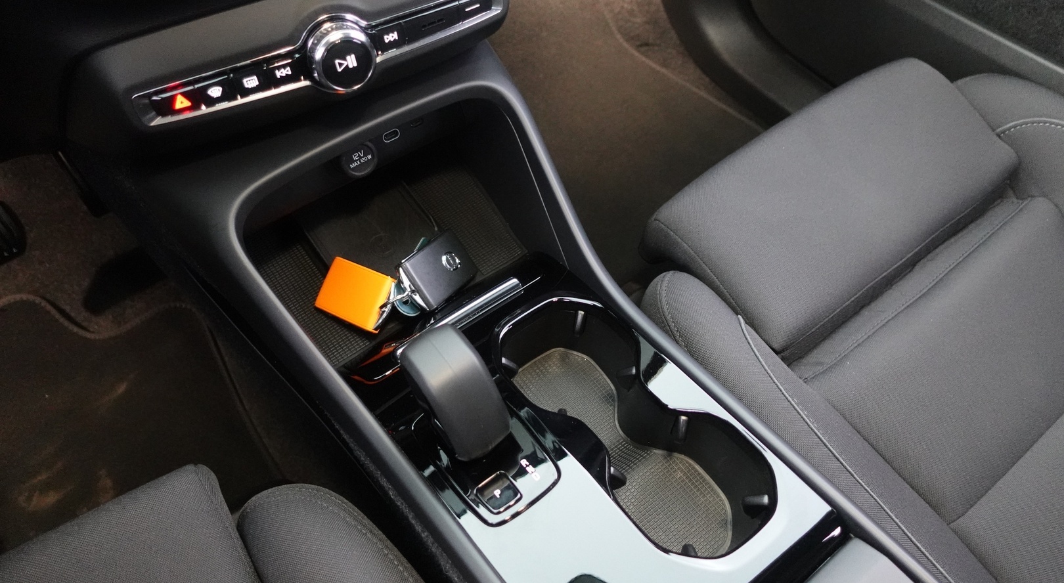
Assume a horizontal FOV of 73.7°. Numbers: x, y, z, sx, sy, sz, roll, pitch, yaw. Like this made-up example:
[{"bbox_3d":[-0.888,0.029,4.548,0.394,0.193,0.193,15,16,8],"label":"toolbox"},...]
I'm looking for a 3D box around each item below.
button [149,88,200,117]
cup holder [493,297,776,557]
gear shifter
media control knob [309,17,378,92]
[{"bbox_3d":[-0.192,-0.102,0.381,0.024,0.013,0.008,-31,52,-27],"label":"button"},{"bbox_3d":[0.056,0.092,0.458,0.095,0.063,0.196,-31,62,-27],"label":"cup holder"},{"bbox_3d":[-0.041,0.061,0.383,0.036,0.069,0.066,-31,62,-27],"label":"gear shifter"},{"bbox_3d":[-0.114,-0.141,0.423,0.038,0.038,0.015,-31,52,-27],"label":"media control knob"}]

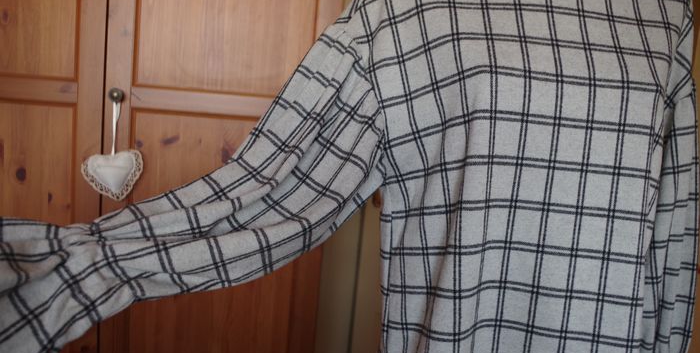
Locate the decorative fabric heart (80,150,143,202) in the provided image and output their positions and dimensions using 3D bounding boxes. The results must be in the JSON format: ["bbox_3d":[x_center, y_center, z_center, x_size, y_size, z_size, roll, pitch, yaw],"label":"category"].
[{"bbox_3d":[-0.467,0.000,1.150,0.114,0.103,0.033,-2,10,-13],"label":"decorative fabric heart"}]

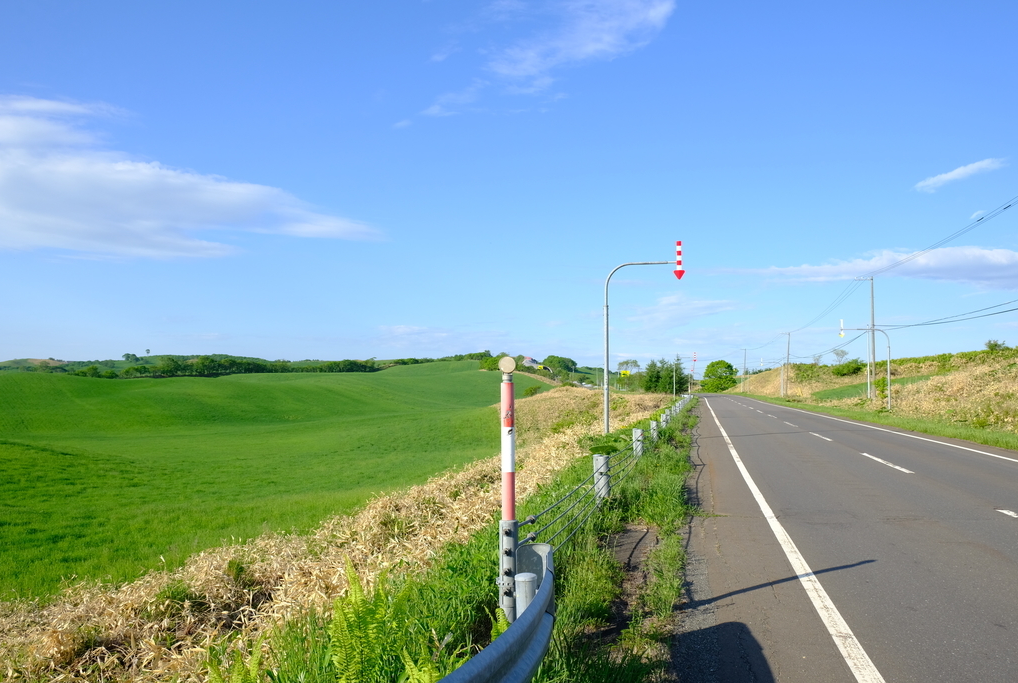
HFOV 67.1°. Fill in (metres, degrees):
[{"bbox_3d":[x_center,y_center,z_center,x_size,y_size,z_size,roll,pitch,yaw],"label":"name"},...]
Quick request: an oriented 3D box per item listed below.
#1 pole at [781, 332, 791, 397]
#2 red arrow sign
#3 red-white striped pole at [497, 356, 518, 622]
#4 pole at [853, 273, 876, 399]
[{"bbox_3d":[43.100,3.600,120.000,1.400,10.000,0.360,3,-3,14],"label":"pole"},{"bbox_3d":[5.315,-2.514,23.900,0.345,1.200,0.080,-1,-3,14],"label":"red arrow sign"},{"bbox_3d":[0.000,1.137,5.600,0.140,2.060,0.140,-1,-3,14],"label":"red-white striped pole"},{"bbox_3d":[28.060,-0.200,60.500,1.400,9.900,0.360,-1,-3,14],"label":"pole"}]

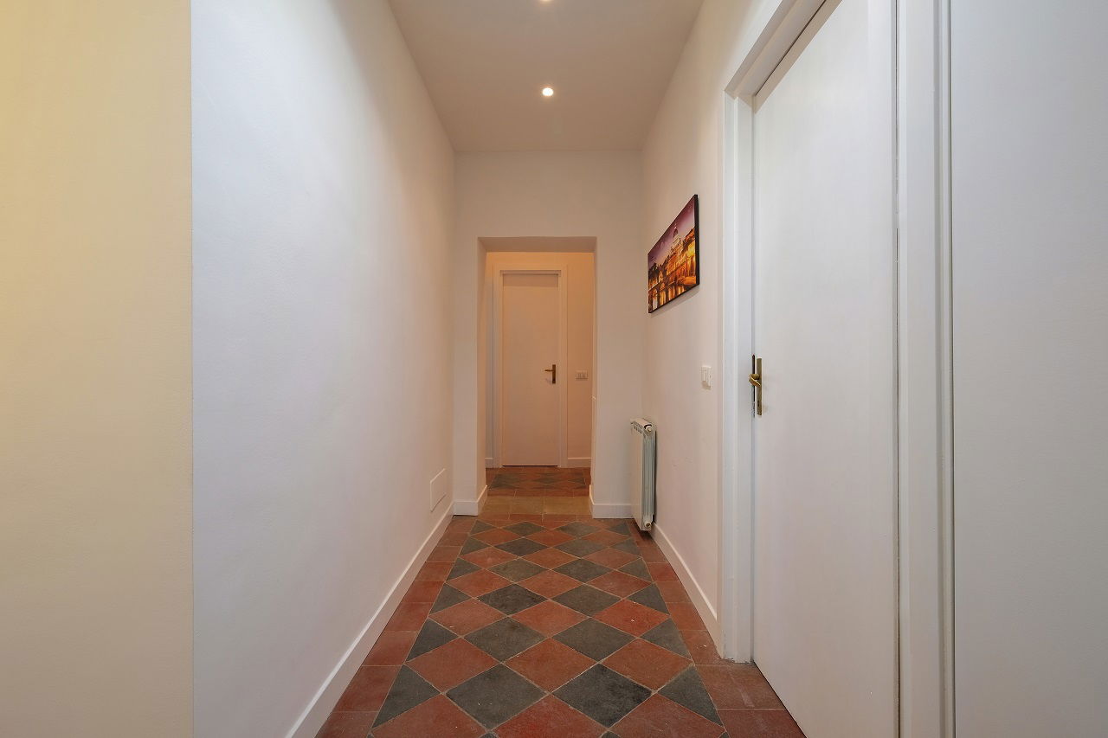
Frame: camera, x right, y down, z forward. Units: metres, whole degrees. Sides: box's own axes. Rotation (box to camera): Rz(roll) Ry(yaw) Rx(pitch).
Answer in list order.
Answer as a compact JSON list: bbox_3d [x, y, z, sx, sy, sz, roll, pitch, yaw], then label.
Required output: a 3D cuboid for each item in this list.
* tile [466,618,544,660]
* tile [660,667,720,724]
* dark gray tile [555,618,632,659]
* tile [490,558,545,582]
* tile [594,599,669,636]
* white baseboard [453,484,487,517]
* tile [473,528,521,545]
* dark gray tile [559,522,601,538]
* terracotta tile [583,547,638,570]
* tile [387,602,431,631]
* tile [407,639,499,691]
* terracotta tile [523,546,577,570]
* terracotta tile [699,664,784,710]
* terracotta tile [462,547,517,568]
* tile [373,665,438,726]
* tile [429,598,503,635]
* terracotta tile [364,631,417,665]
[{"bbox_3d":[-0.195,1.095,1.993,0.243,0.015,0.243,0,0,45],"label":"tile"},{"bbox_3d":[0.432,1.101,1.669,0.173,0.015,0.335,0,0,0],"label":"tile"},{"bbox_3d":[0.163,1.106,2.012,0.248,0.013,0.248,0,-1,45],"label":"dark gray tile"},{"bbox_3d":[-0.198,1.106,2.702,0.248,0.015,0.248,0,0,45],"label":"tile"},{"bbox_3d":[0.342,1.108,2.187,0.248,0.013,0.248,0,-1,45],"label":"tile"},{"bbox_3d":[-0.666,1.060,3.994,0.187,0.110,0.550,0,-1,0],"label":"white baseboard"},{"bbox_3d":[-0.377,1.093,3.173,0.243,0.015,0.243,0,0,45],"label":"tile"},{"bbox_3d":[0.160,1.119,3.406,0.248,0.013,0.248,0,-1,45],"label":"dark gray tile"},{"bbox_3d":[0.340,1.115,2.884,0.248,0.013,0.248,0,-1,45],"label":"terracotta tile"},{"bbox_3d":[-0.637,1.100,2.176,0.152,0.015,0.244,0,0,0],"label":"tile"},{"bbox_3d":[-0.372,1.098,1.824,0.243,0.015,0.243,0,0,45],"label":"tile"},{"bbox_3d":[-0.018,1.107,2.874,0.248,0.015,0.248,0,0,45],"label":"terracotta tile"},{"bbox_3d":[0.634,1.101,1.703,0.217,0.015,0.243,0,0,0],"label":"terracotta tile"},{"bbox_3d":[-0.377,1.113,2.882,0.248,0.013,0.248,0,-1,45],"label":"terracotta tile"},{"bbox_3d":[-0.462,1.095,1.655,0.171,0.015,0.325,0,0,0],"label":"tile"},{"bbox_3d":[-0.376,1.106,2.185,0.248,0.013,0.248,0,-1,45],"label":"tile"},{"bbox_3d":[-0.633,1.099,1.930,0.147,0.015,0.242,0,0,0],"label":"terracotta tile"}]

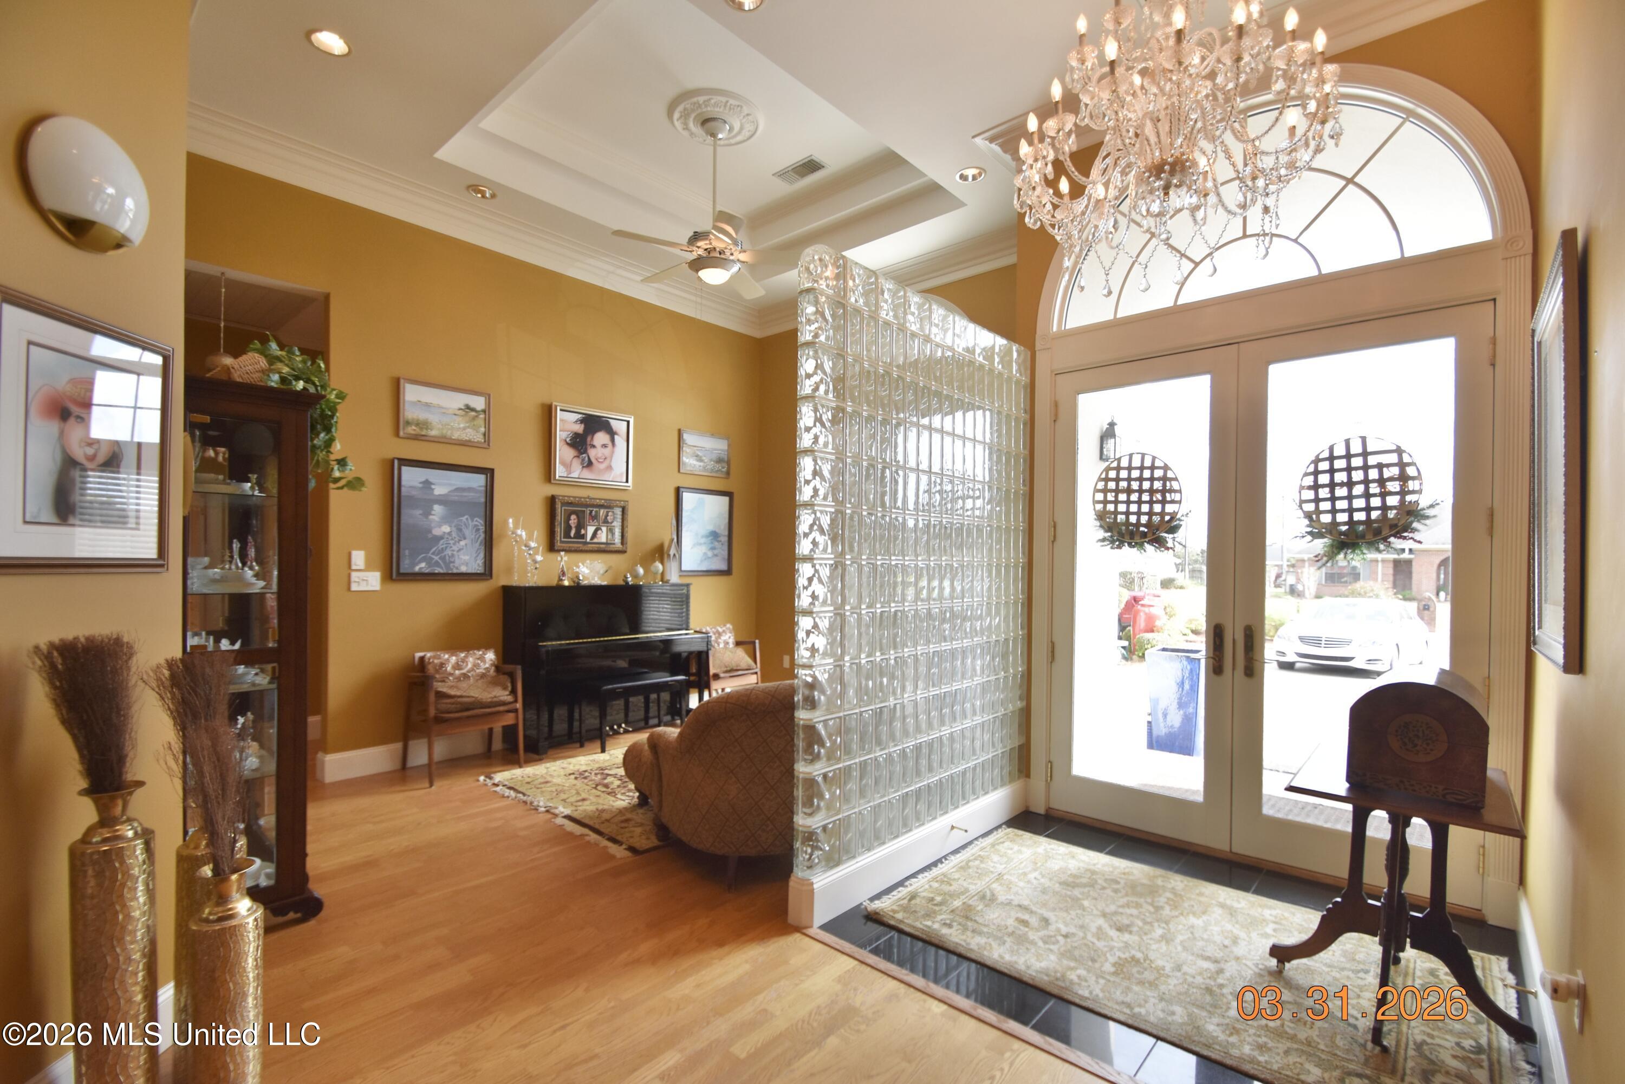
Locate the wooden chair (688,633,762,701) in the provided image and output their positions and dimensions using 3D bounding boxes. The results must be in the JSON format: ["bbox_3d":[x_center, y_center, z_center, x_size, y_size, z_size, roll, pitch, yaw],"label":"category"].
[{"bbox_3d":[-0.826,1.117,5.798,0.540,0.750,0.580,1,-1,43],"label":"wooden chair"}]

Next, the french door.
[{"bbox_3d":[2.028,0.266,3.252,1.733,2.420,0.050,0,-1,40],"label":"french door"}]

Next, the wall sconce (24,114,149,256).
[{"bbox_3d":[-1.719,-0.858,1.650,0.095,0.305,0.285,1,-1,-1],"label":"wall sconce"}]

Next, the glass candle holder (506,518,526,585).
[{"bbox_3d":[-2.195,0.073,5.022,0.135,0.485,0.135,2,-2,-44],"label":"glass candle holder"}]

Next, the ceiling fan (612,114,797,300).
[{"bbox_3d":[-0.625,-2.181,4.320,1.300,1.070,1.300,0,-1,43],"label":"ceiling fan"}]

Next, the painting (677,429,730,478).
[{"bbox_3d":[-0.987,-0.816,6.329,0.035,0.400,0.590,0,-1,43],"label":"painting"}]

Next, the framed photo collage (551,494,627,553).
[{"bbox_3d":[-1.781,-0.134,5.490,0.040,0.430,0.670,0,-1,43],"label":"framed photo collage"}]

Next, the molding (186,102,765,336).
[{"bbox_3d":[-1.862,-2.096,4.961,0.150,0.200,4.100,1,-1,43],"label":"molding"}]

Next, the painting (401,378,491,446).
[{"bbox_3d":[-2.416,-0.836,4.466,0.030,0.372,0.555,1,-1,43],"label":"painting"}]

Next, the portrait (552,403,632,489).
[{"bbox_3d":[-1.760,-0.754,5.503,0.040,0.625,0.710,0,-1,43],"label":"portrait"}]

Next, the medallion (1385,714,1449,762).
[{"bbox_3d":[1.796,0.584,2.009,0.137,0.142,0.012,0,-1,41],"label":"medallion"}]

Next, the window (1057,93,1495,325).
[{"bbox_3d":[2.068,-1.601,3.254,1.720,0.860,0.060,0,-1,40],"label":"window"}]

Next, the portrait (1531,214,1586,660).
[{"bbox_3d":[2.087,-0.214,1.910,0.035,1.055,0.810,1,-1,43],"label":"portrait"}]

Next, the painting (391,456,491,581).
[{"bbox_3d":[-2.424,-0.130,4.465,0.030,0.757,0.610,1,-1,43],"label":"painting"}]

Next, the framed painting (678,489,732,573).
[{"bbox_3d":[-0.951,-0.083,6.054,0.030,0.757,0.600,1,-1,43],"label":"framed painting"}]

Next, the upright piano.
[{"bbox_3d":[-1.558,0.945,5.306,0.580,1.205,1.470,0,-1,43],"label":"upright piano"}]

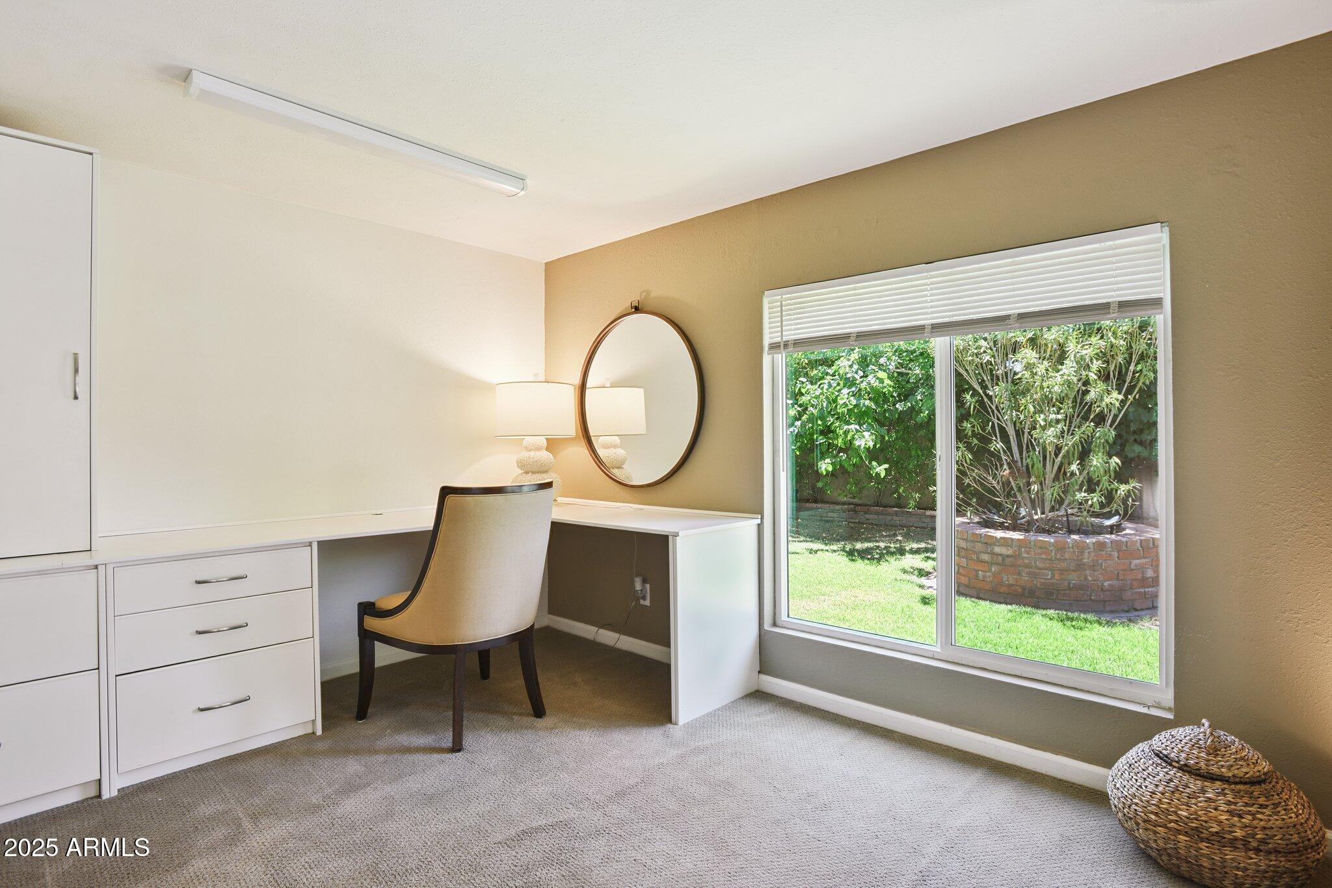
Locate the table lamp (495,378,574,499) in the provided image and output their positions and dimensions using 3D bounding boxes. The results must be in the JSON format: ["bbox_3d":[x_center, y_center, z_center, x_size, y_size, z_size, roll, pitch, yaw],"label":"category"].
[{"bbox_3d":[-0.717,0.004,3.868,0.438,0.697,0.438,0,0,0],"label":"table lamp"}]

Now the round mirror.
[{"bbox_3d":[-0.160,-0.234,3.745,0.930,0.930,0.033,0,1,43],"label":"round mirror"}]

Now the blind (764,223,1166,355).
[{"bbox_3d":[1.009,-0.548,2.705,1.485,0.288,0.050,0,0,43],"label":"blind"}]

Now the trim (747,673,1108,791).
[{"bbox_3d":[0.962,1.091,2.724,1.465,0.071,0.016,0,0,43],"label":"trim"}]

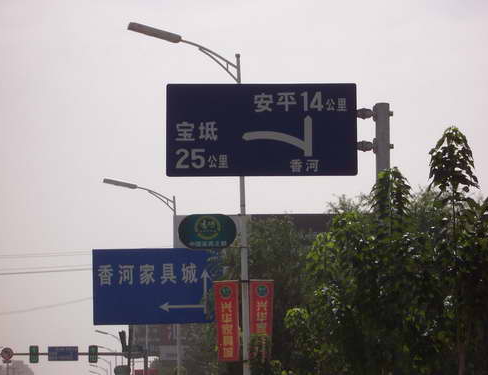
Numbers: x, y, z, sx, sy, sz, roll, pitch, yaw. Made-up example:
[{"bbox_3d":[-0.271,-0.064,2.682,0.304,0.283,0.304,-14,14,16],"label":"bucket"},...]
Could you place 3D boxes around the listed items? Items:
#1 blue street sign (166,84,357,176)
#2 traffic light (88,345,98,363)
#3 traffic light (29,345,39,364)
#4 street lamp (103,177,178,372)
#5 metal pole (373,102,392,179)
[{"bbox_3d":[0.288,-0.930,31.000,3.097,1.496,0.100,-1,-7,-2],"label":"blue street sign"},{"bbox_3d":[-8.305,9.164,105.000,0.485,0.953,0.300,-1,-7,-5],"label":"traffic light"},{"bbox_3d":[-11.565,9.186,105.000,0.485,0.947,0.300,-1,-7,-5],"label":"traffic light"},{"bbox_3d":[-3.099,4.099,57.508,2.244,8.756,0.350,-1,-7,-5],"label":"street lamp"},{"bbox_3d":[2.330,1.870,30.708,0.231,6.544,0.231,-1,-7,-5],"label":"metal pole"}]

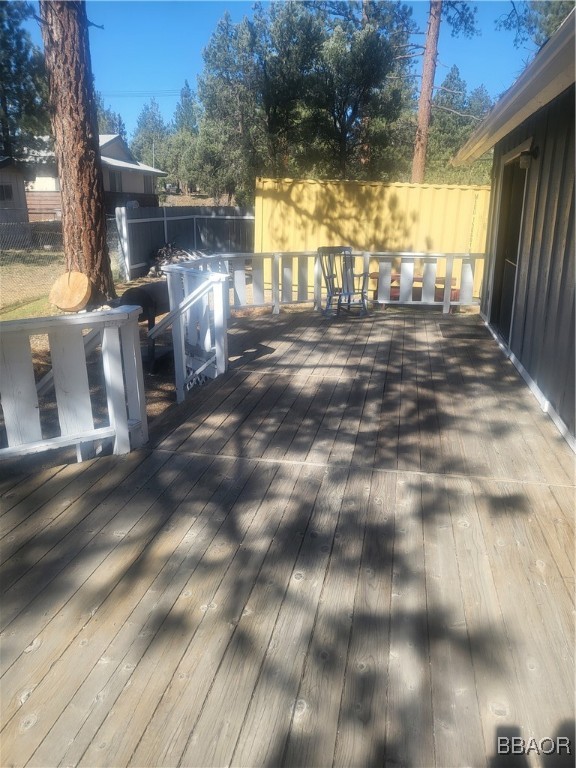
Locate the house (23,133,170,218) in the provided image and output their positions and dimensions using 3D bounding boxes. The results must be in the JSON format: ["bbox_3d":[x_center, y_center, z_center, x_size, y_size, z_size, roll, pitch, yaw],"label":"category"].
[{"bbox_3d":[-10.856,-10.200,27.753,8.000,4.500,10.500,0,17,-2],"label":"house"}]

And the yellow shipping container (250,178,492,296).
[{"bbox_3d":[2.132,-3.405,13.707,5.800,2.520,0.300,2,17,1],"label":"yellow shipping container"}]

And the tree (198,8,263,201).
[{"bbox_3d":[-2.823,-12.970,27.786,3.500,8.648,3.500,0,17,0],"label":"tree"}]

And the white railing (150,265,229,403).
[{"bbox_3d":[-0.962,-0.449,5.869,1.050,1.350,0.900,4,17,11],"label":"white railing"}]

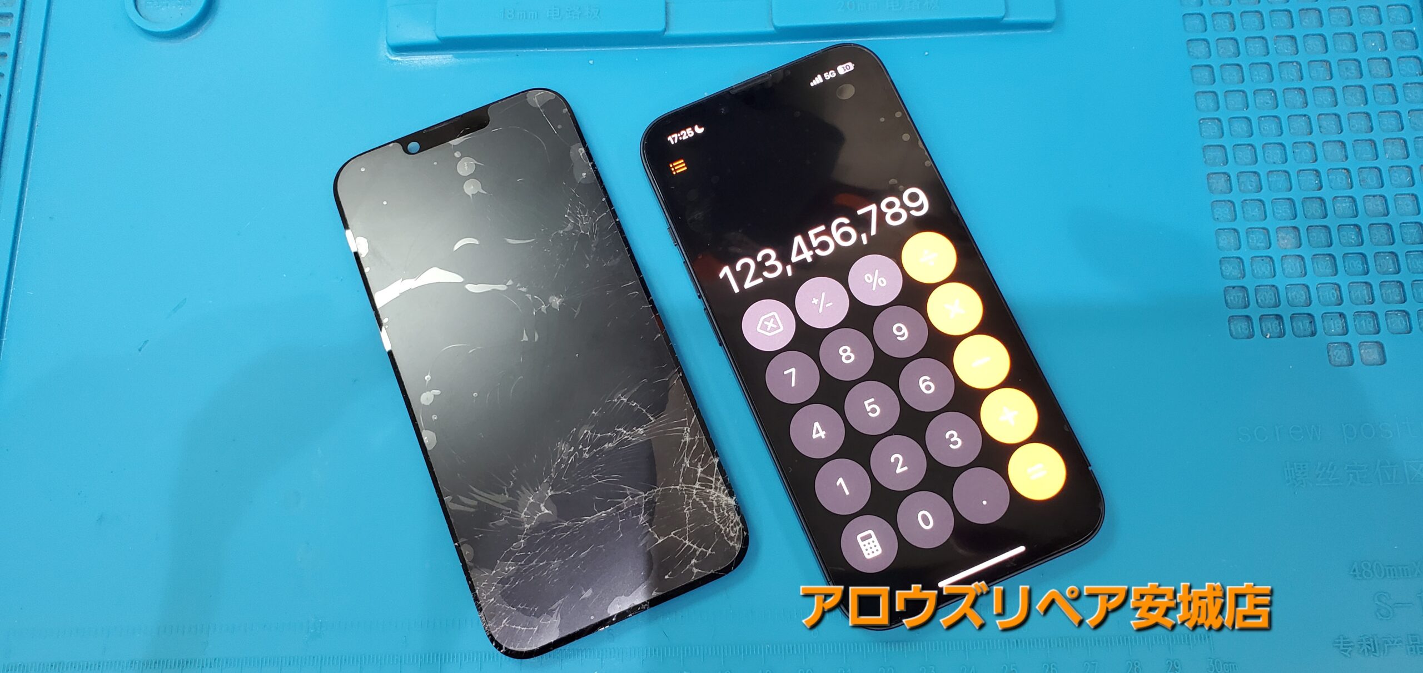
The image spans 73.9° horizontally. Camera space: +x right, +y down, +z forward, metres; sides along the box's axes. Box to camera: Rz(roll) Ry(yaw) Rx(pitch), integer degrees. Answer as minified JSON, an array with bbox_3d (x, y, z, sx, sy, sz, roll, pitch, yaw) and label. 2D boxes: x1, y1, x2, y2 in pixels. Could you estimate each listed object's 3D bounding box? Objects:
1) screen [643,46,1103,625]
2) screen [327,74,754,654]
[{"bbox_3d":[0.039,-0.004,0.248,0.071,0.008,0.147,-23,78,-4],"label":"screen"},{"bbox_3d":[-0.048,0.005,0.252,0.070,0.004,0.145,-23,77,-4],"label":"screen"}]

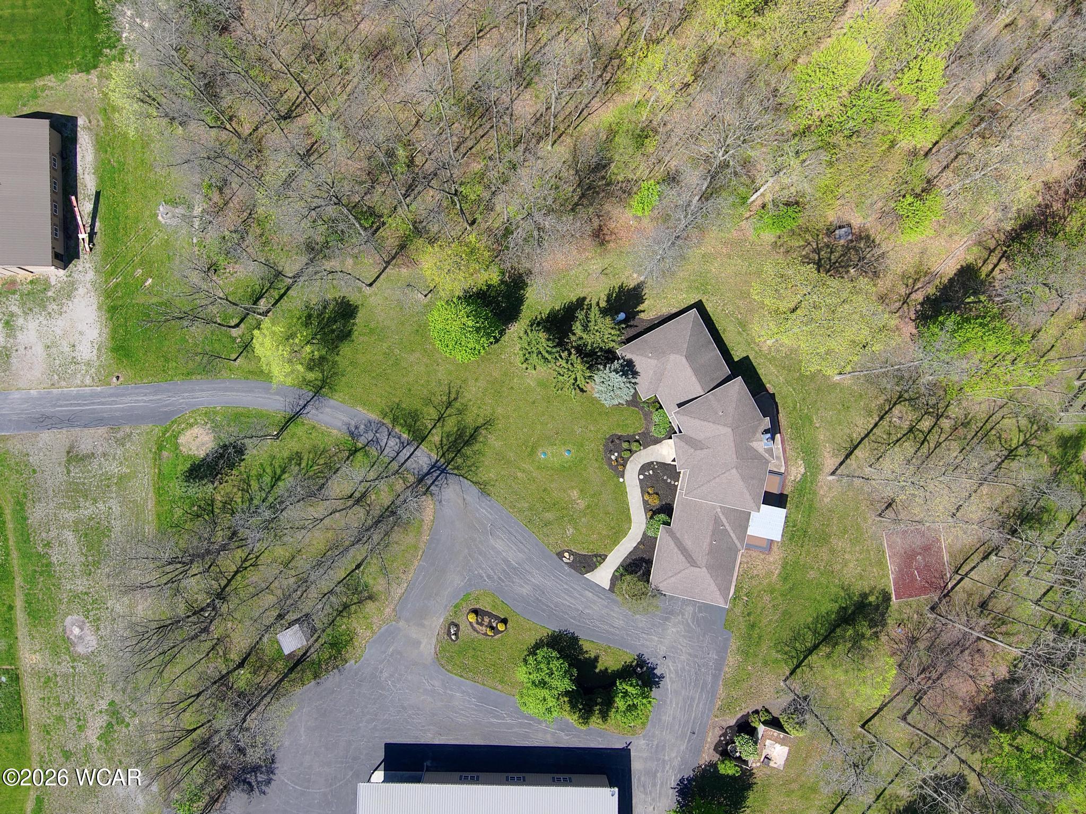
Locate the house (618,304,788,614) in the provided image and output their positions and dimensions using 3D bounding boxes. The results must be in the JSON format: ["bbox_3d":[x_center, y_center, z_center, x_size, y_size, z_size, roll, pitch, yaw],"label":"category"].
[{"bbox_3d":[15.150,4.900,62.000,13.800,6.300,28.200,-9,90,0],"label":"house"}]

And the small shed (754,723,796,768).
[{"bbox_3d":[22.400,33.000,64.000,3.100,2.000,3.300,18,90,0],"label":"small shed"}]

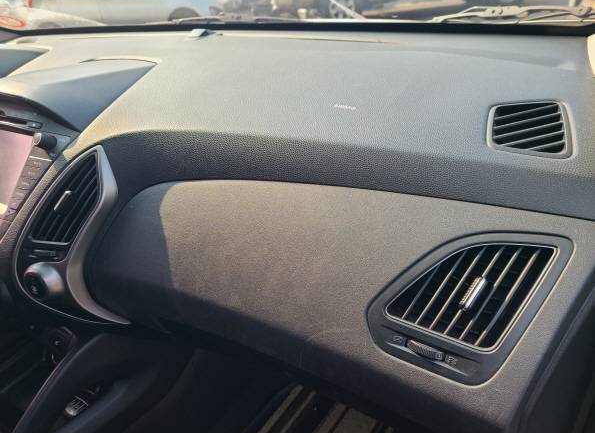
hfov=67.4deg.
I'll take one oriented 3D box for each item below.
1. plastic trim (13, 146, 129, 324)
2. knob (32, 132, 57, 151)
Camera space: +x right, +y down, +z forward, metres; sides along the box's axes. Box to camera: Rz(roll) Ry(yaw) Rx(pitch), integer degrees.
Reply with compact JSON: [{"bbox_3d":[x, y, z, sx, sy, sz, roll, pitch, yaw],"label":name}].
[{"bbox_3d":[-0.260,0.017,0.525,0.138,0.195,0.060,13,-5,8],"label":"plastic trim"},{"bbox_3d":[-0.308,-0.093,0.547,0.018,0.018,0.018,12,-5,23],"label":"knob"}]

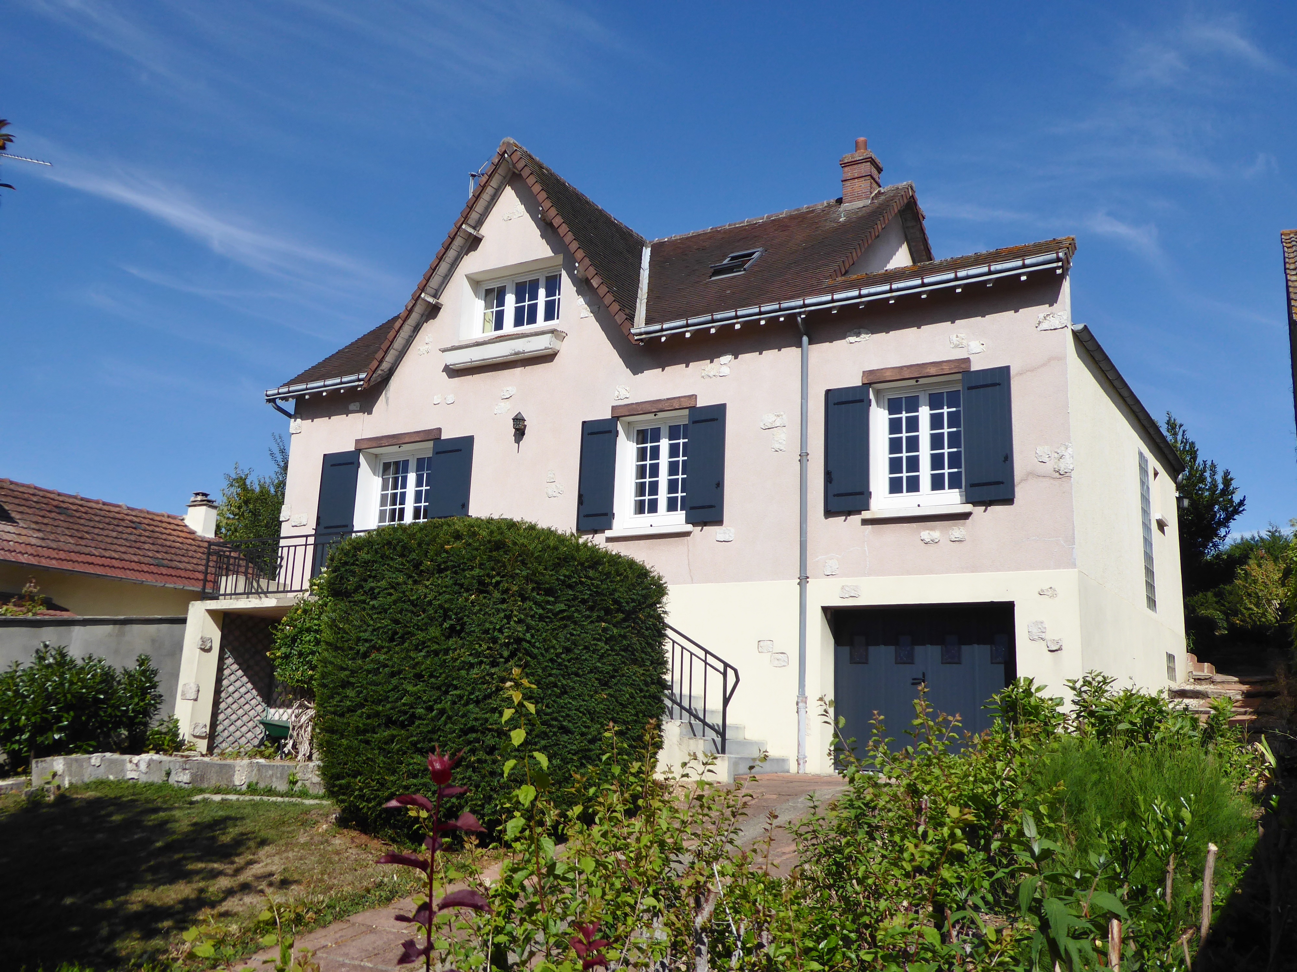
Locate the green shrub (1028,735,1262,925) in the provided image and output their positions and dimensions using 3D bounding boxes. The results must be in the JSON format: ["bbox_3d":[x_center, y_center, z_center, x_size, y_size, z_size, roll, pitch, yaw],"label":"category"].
[{"bbox_3d":[2.549,1.815,6.200,1.200,1.100,1.100,-3,-12,22],"label":"green shrub"}]

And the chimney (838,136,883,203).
[{"bbox_3d":[3.613,-5.309,20.327,0.593,1.287,0.520,-5,-14,31],"label":"chimney"}]

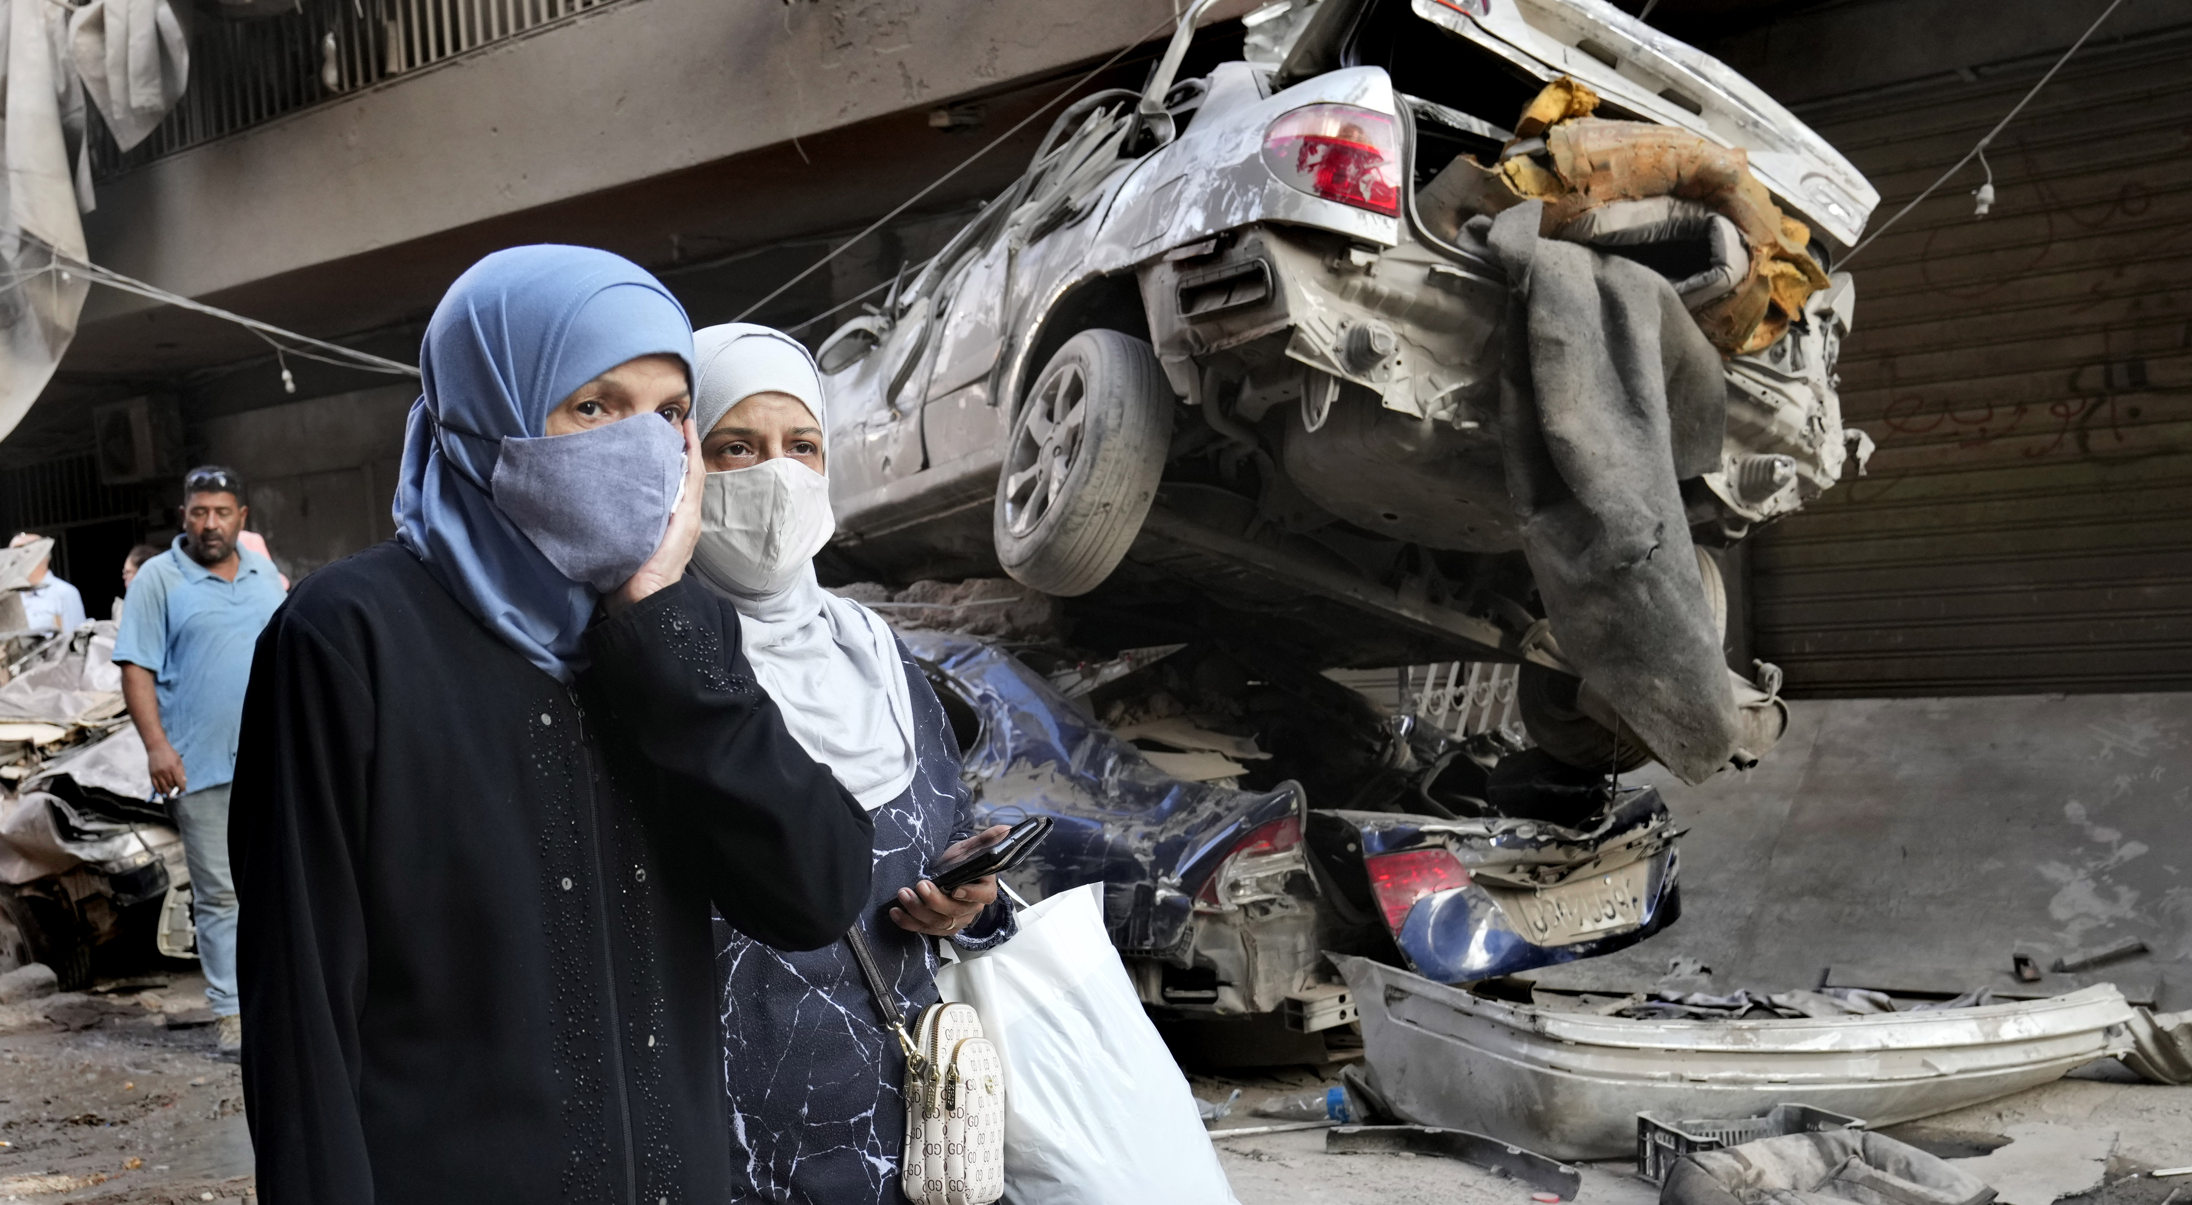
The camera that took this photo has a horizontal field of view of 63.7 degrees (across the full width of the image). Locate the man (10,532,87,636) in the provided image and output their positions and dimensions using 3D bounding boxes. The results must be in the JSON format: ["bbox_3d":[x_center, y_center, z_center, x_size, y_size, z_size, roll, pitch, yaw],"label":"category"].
[{"bbox_3d":[-4.773,0.552,8.014,0.520,1.730,0.340,-4,1,9],"label":"man"}]

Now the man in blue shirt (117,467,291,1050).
[{"bbox_3d":[-2.630,0.466,5.220,0.540,1.730,0.350,-4,1,-37],"label":"man in blue shirt"}]

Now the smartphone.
[{"bbox_3d":[-0.088,0.207,1.450,0.077,0.014,0.155,-30,-2,7],"label":"smartphone"}]

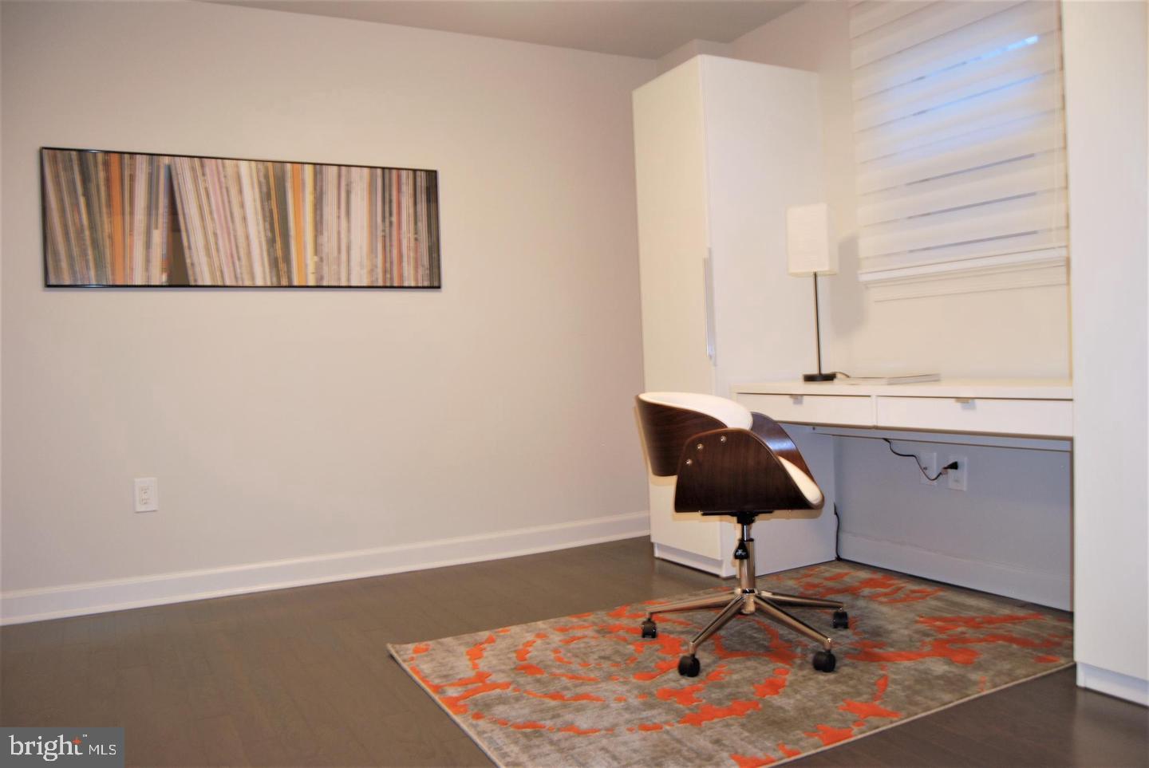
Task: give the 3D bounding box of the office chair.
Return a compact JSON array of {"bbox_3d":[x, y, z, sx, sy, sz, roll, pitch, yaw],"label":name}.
[{"bbox_3d":[0.477,0.393,2.527,0.600,0.742,0.609,-2,1,15],"label":"office chair"}]

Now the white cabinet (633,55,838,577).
[{"bbox_3d":[0.674,-0.274,3.680,0.580,2.022,0.518,-3,1,-26],"label":"white cabinet"}]

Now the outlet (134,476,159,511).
[{"bbox_3d":[-1.600,0.413,3.224,0.076,0.122,0.008,-3,1,-26],"label":"outlet"}]

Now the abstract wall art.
[{"bbox_3d":[-1.238,-0.627,3.394,1.457,0.501,0.025,-3,1,-26],"label":"abstract wall art"}]

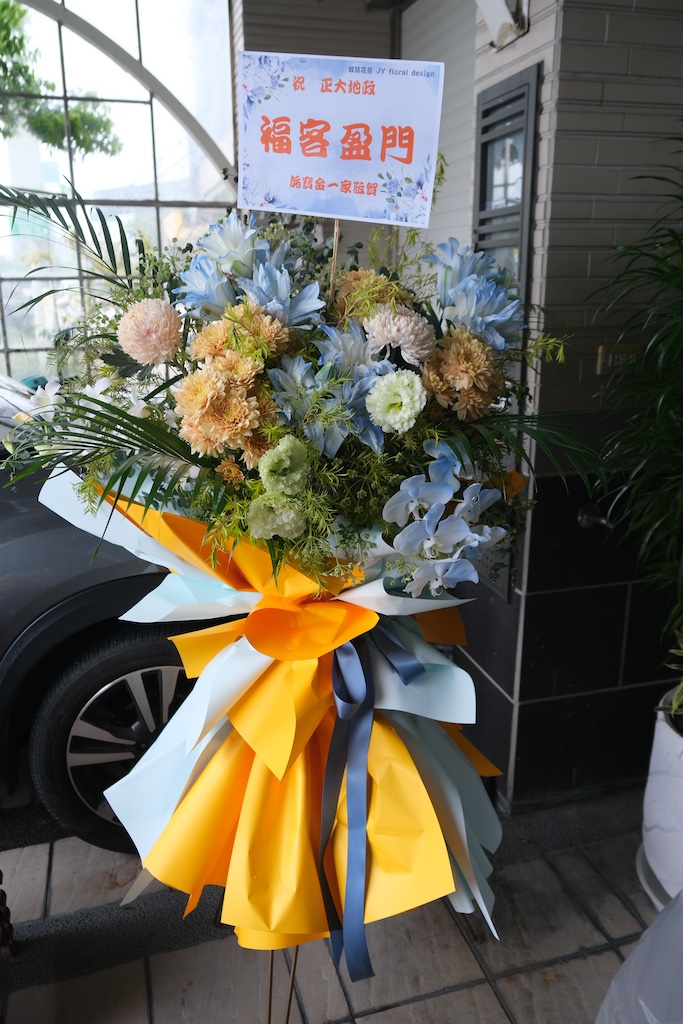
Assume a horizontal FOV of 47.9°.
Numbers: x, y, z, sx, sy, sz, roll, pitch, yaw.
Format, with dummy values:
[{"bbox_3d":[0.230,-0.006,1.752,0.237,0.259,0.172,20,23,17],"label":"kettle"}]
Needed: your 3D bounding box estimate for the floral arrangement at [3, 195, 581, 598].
[{"bbox_3d":[-0.070,-0.186,1.128,0.820,0.550,0.480,3,17,11],"label":"floral arrangement"}]

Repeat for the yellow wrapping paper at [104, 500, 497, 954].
[{"bbox_3d":[-0.054,0.310,1.269,0.600,0.700,0.420,3,17,11],"label":"yellow wrapping paper"}]

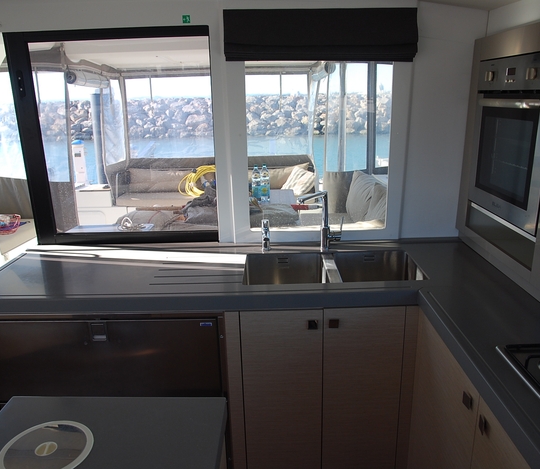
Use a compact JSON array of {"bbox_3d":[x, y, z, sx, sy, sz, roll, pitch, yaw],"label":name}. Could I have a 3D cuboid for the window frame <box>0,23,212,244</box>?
[{"bbox_3d":[-0.734,-0.443,2.269,0.925,1.005,0.060,-1,16,0],"label":"window frame"}]

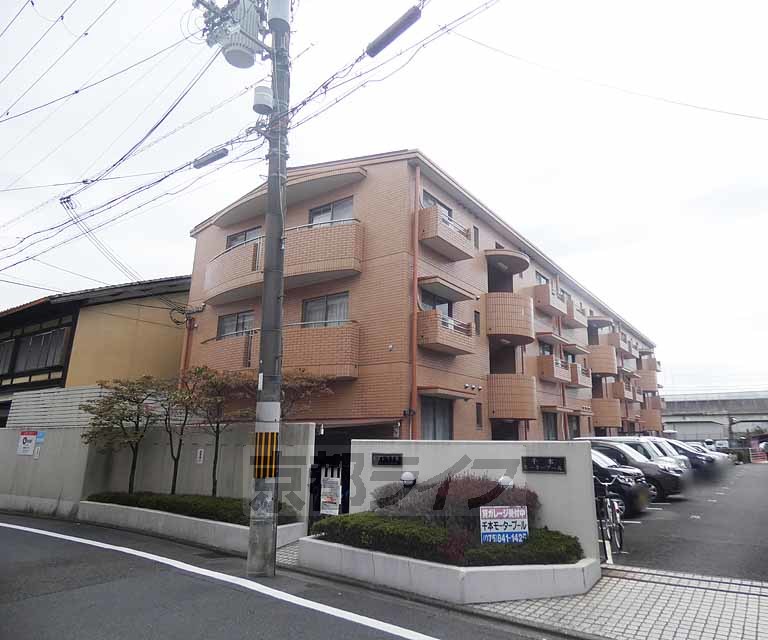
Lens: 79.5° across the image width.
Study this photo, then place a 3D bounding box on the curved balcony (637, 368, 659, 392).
[{"bbox_3d":[17.982,4.224,31.350,0.920,1.380,2.250,-9,-17,38],"label":"curved balcony"}]

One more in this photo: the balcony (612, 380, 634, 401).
[{"bbox_3d":[13.383,4.038,25.844,0.600,0.950,1.900,-9,-17,38],"label":"balcony"}]

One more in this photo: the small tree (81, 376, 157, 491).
[{"bbox_3d":[-5.148,2.347,9.251,1.600,2.500,1.550,-7,-16,30],"label":"small tree"}]

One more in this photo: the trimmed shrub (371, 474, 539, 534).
[{"bbox_3d":[0.991,2.616,6.573,2.300,0.750,1.000,-6,-16,25],"label":"trimmed shrub"}]

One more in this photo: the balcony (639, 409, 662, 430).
[{"bbox_3d":[17.921,6.731,30.744,0.920,1.330,2.250,-9,-17,38],"label":"balcony"}]

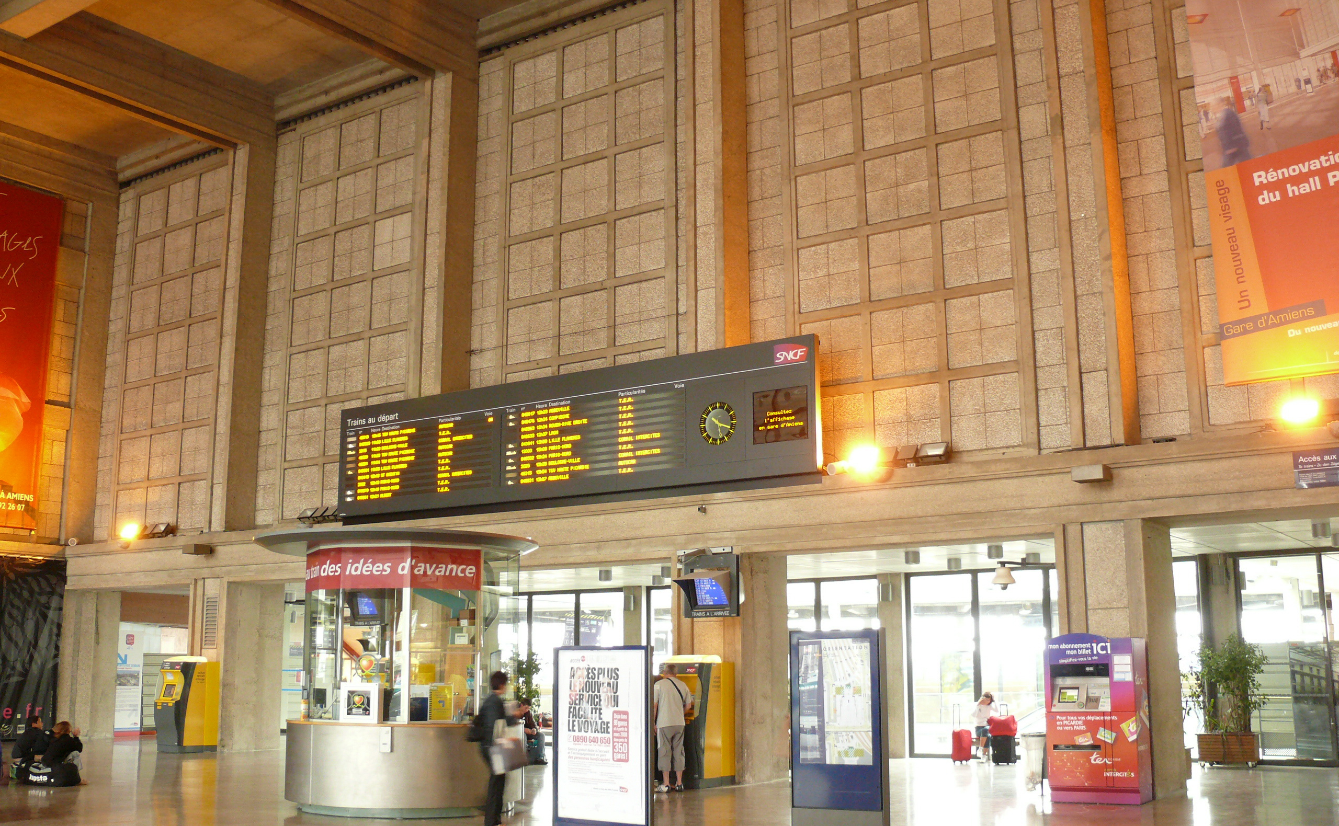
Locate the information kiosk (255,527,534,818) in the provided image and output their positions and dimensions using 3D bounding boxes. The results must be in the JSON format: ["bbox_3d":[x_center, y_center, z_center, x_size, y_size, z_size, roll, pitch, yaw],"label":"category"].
[{"bbox_3d":[-3.251,3.112,16.219,3.450,3.200,3.450,0,-11,0],"label":"information kiosk"}]

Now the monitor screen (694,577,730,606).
[{"bbox_3d":[0.597,2.453,18.620,0.530,0.420,0.120,-8,-4,34],"label":"monitor screen"}]

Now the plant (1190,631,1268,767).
[{"bbox_3d":[8.804,4.548,21.449,1.100,2.030,0.800,-8,-13,34],"label":"plant"}]

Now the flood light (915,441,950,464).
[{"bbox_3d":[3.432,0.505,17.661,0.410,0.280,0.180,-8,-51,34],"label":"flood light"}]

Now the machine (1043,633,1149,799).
[{"bbox_3d":[5.120,3.638,16.146,1.080,1.950,0.570,-8,-13,34],"label":"machine"}]

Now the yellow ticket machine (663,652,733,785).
[{"bbox_3d":[0.405,4.308,19.012,0.660,1.820,0.950,-8,-13,34],"label":"yellow ticket machine"}]

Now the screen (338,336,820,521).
[{"bbox_3d":[-1.929,0.431,21.951,9.850,2.050,0.250,-8,-13,34],"label":"screen"}]

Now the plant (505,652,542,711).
[{"bbox_3d":[-2.833,5.578,26.065,0.700,2.020,0.650,-8,-13,34],"label":"plant"}]

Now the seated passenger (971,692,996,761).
[{"bbox_3d":[5.486,5.492,23.709,0.460,1.200,0.600,-5,-12,23],"label":"seated passenger"}]

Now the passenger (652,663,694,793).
[{"bbox_3d":[0.018,4.311,18.590,0.520,1.720,0.420,-4,-12,21],"label":"passenger"}]

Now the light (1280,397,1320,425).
[{"bbox_3d":[7.330,-0.027,15.727,0.430,0.320,0.270,-8,-13,34],"label":"light"}]

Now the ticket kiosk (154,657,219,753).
[{"bbox_3d":[-9.361,5.665,26.344,0.660,1.820,0.950,-8,-13,34],"label":"ticket kiosk"}]

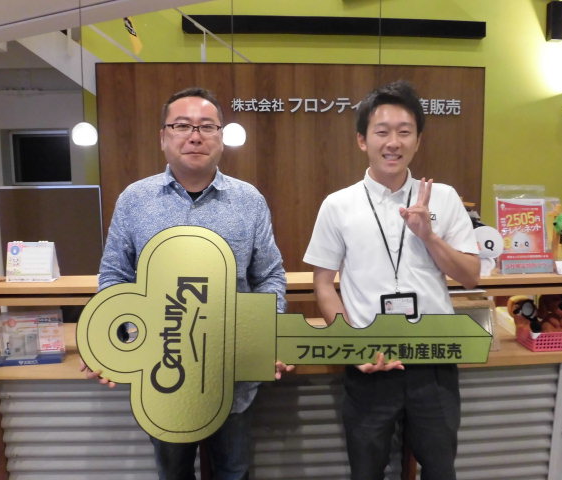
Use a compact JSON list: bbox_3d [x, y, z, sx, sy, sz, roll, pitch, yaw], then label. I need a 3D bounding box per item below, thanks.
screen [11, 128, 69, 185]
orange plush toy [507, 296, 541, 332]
[{"bbox_3d":[-2.488,-0.855,4.600,0.630,0.550,0.070,0,4,-5],"label":"screen"},{"bbox_3d":[1.026,0.322,1.870,0.135,0.160,0.120,1,5,11],"label":"orange plush toy"}]

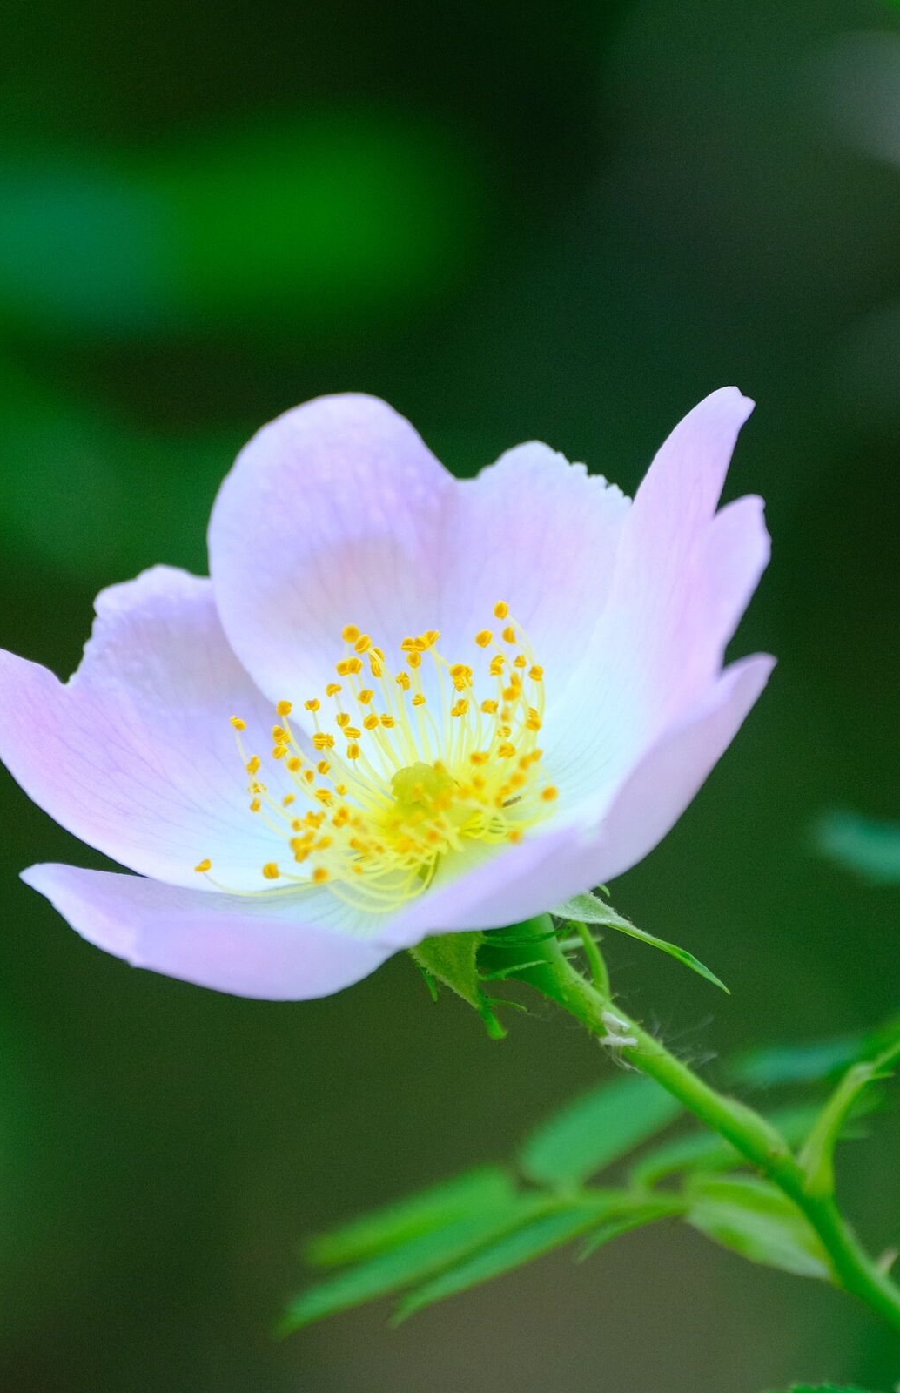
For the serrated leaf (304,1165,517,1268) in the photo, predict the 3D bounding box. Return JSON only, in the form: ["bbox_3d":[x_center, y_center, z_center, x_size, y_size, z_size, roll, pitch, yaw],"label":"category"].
[{"bbox_3d":[-0.003,0.035,1.408,0.015,0.002,0.009,-21,6,15],"label":"serrated leaf"}]

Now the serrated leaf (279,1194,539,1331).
[{"bbox_3d":[-0.003,0.038,1.400,0.019,0.002,0.009,-25,4,12],"label":"serrated leaf"}]

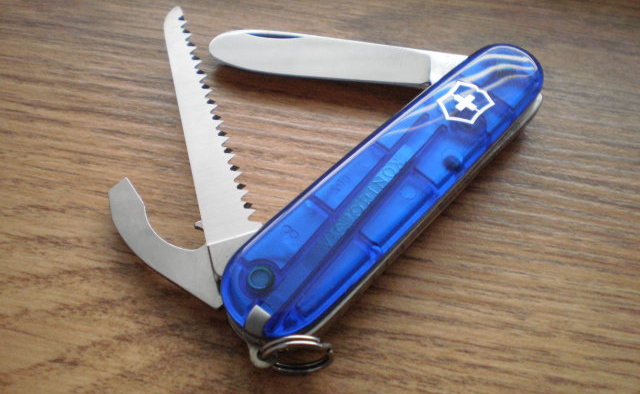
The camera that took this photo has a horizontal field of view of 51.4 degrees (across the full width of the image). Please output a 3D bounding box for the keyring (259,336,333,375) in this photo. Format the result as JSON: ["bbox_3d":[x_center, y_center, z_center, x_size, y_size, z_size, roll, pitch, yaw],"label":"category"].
[{"bbox_3d":[-0.004,0.024,0.099,0.011,0.011,0.002,2,57,-5],"label":"keyring"}]

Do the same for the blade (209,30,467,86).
[{"bbox_3d":[0.005,-0.028,0.139,0.056,0.002,0.013,5,52,-2],"label":"blade"}]

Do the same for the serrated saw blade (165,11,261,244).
[{"bbox_3d":[-0.022,-0.015,0.124,0.009,0.002,0.062,-11,55,-14],"label":"serrated saw blade"}]

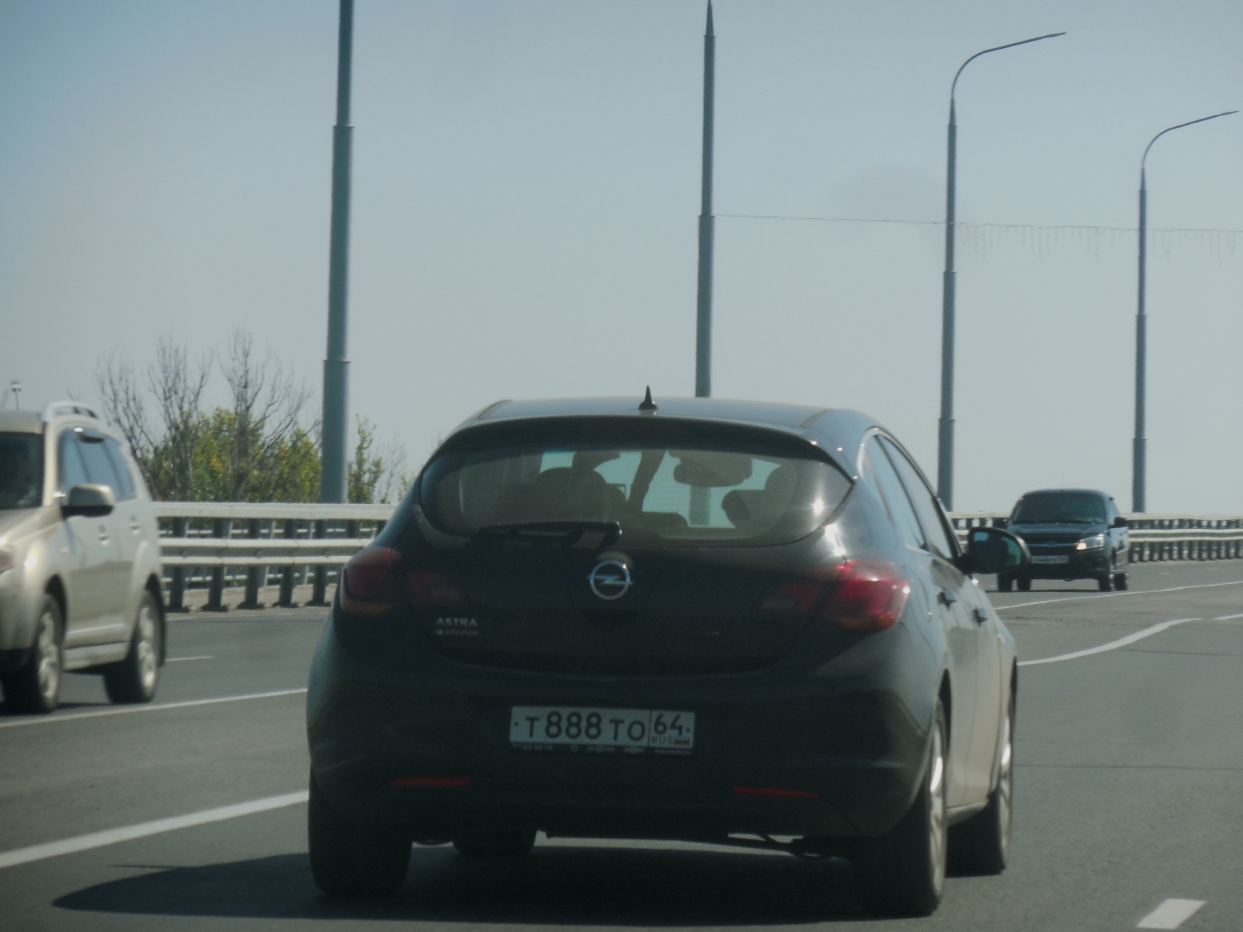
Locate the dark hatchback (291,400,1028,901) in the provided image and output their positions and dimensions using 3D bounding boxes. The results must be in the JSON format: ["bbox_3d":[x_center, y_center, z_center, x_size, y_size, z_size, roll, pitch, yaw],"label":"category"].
[{"bbox_3d":[0.210,0.530,24.650,1.840,1.510,4.420,1,0,7],"label":"dark hatchback"}]

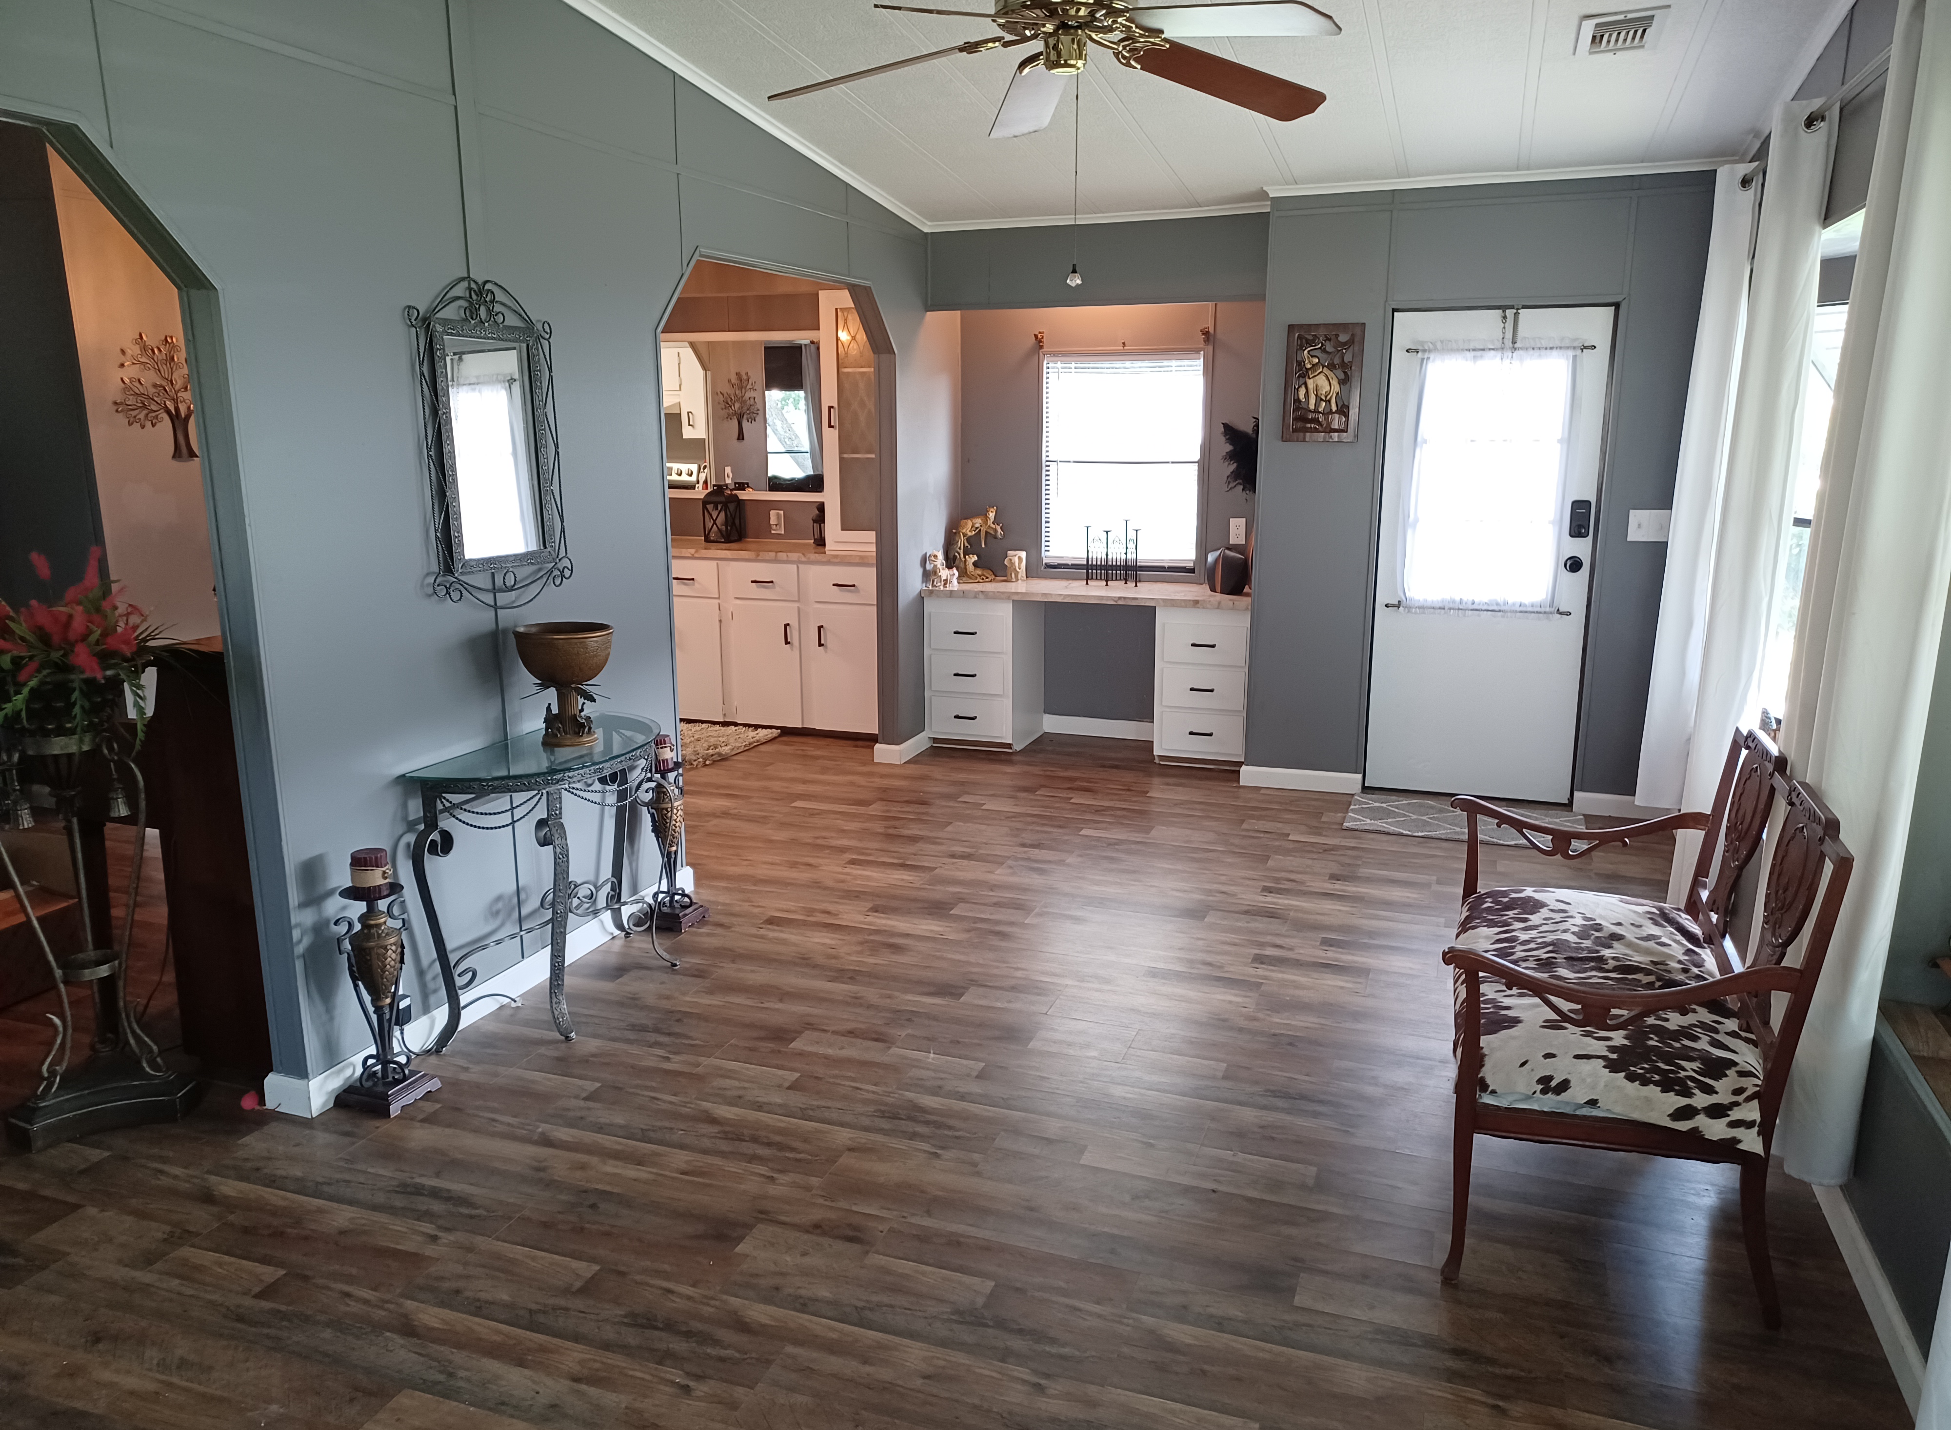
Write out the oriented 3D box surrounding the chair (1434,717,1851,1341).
[{"bbox_3d":[1.293,0.513,2.918,0.614,0.884,1.116,4,13,19],"label":"chair"}]

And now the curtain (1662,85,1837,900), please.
[{"bbox_3d":[2.004,-0.434,3.670,0.154,2.086,0.412,4,13,19],"label":"curtain"}]

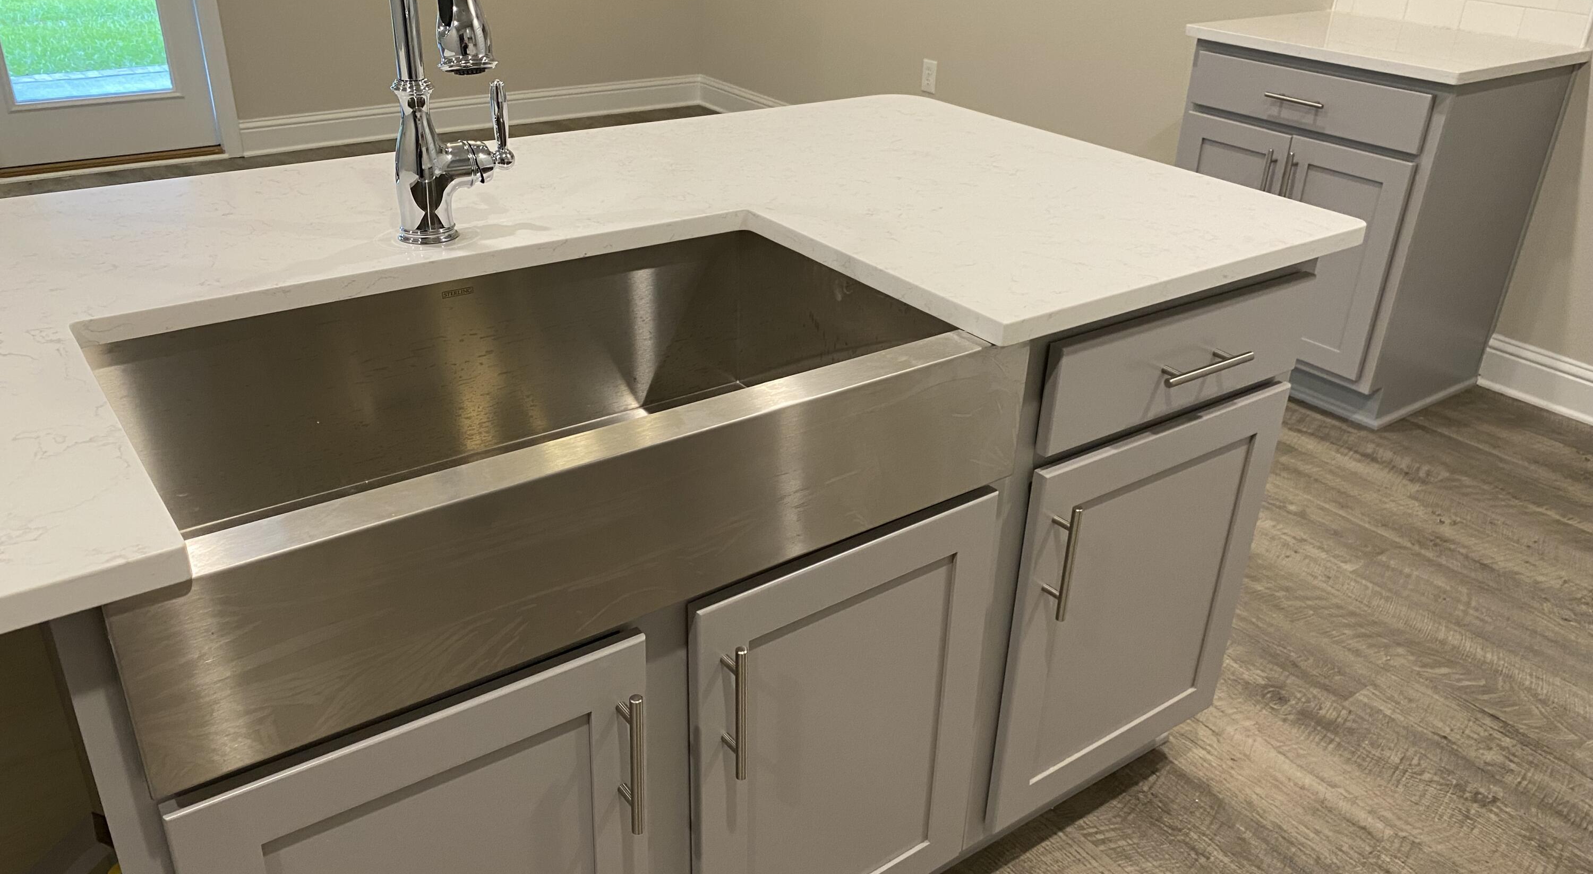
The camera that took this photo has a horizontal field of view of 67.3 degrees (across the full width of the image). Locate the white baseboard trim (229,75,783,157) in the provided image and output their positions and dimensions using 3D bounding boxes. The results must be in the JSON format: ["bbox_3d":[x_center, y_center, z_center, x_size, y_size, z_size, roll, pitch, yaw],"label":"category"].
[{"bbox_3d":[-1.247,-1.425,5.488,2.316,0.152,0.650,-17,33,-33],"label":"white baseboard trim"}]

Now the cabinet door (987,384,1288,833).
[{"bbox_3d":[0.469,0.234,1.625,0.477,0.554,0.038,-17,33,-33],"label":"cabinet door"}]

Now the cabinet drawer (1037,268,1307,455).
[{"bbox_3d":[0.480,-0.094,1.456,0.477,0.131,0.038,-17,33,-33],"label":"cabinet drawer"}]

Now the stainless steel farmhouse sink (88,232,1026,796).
[{"bbox_3d":[-0.248,0.010,1.210,0.843,0.227,0.484,-17,33,-33],"label":"stainless steel farmhouse sink"}]

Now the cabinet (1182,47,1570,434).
[{"bbox_3d":[1.485,-0.604,3.272,0.625,0.887,0.693,-17,33,-33],"label":"cabinet"}]

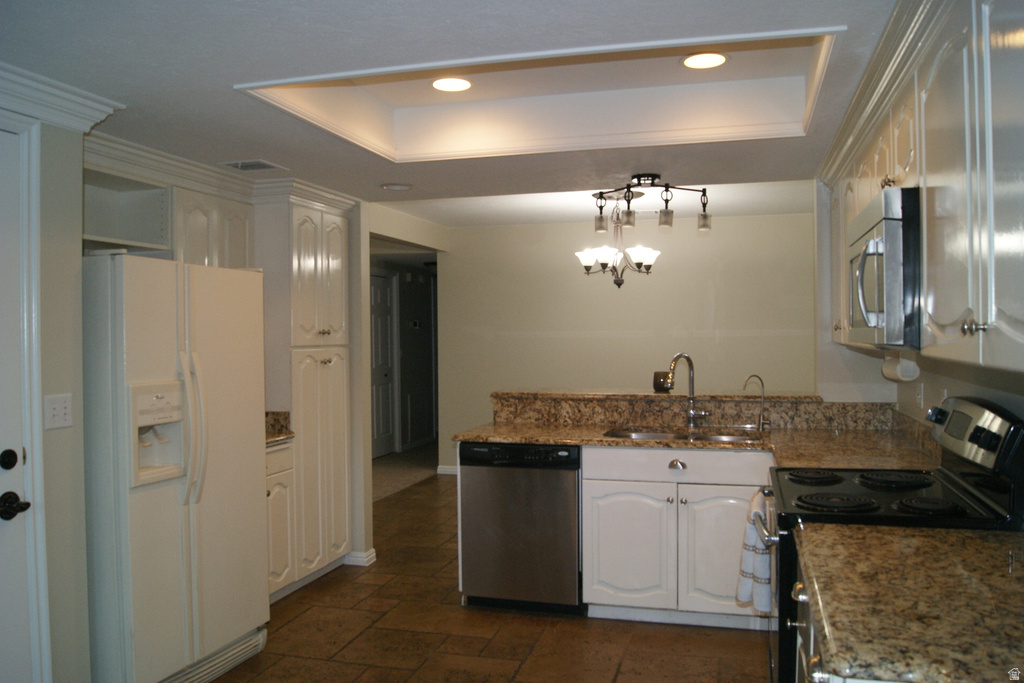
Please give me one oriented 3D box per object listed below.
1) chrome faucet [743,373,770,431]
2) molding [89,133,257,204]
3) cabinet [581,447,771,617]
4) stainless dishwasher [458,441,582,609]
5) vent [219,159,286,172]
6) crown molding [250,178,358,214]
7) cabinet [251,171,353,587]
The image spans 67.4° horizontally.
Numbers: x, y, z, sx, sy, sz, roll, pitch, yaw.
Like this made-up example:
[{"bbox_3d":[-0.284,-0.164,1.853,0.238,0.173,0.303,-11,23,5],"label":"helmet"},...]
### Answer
[{"bbox_3d":[1.240,0.312,3.901,0.165,0.295,0.060,-1,1,-27],"label":"chrome faucet"},{"bbox_3d":[-1.559,-0.787,3.518,0.085,0.118,1.210,0,1,17],"label":"molding"},{"bbox_3d":[0.853,0.923,3.853,0.892,0.859,0.600,0,1,17],"label":"cabinet"},{"bbox_3d":[0.118,0.926,4.076,0.608,0.857,0.600,0,1,17],"label":"stainless dishwasher"},{"bbox_3d":[-1.246,-0.842,3.715,0.250,0.018,0.240,0,1,17],"label":"vent"},{"bbox_3d":[-1.172,-0.803,4.375,0.308,0.115,0.745,0,1,17],"label":"crown molding"},{"bbox_3d":[-1.350,0.263,4.475,0.593,2.220,0.620,0,1,17],"label":"cabinet"}]

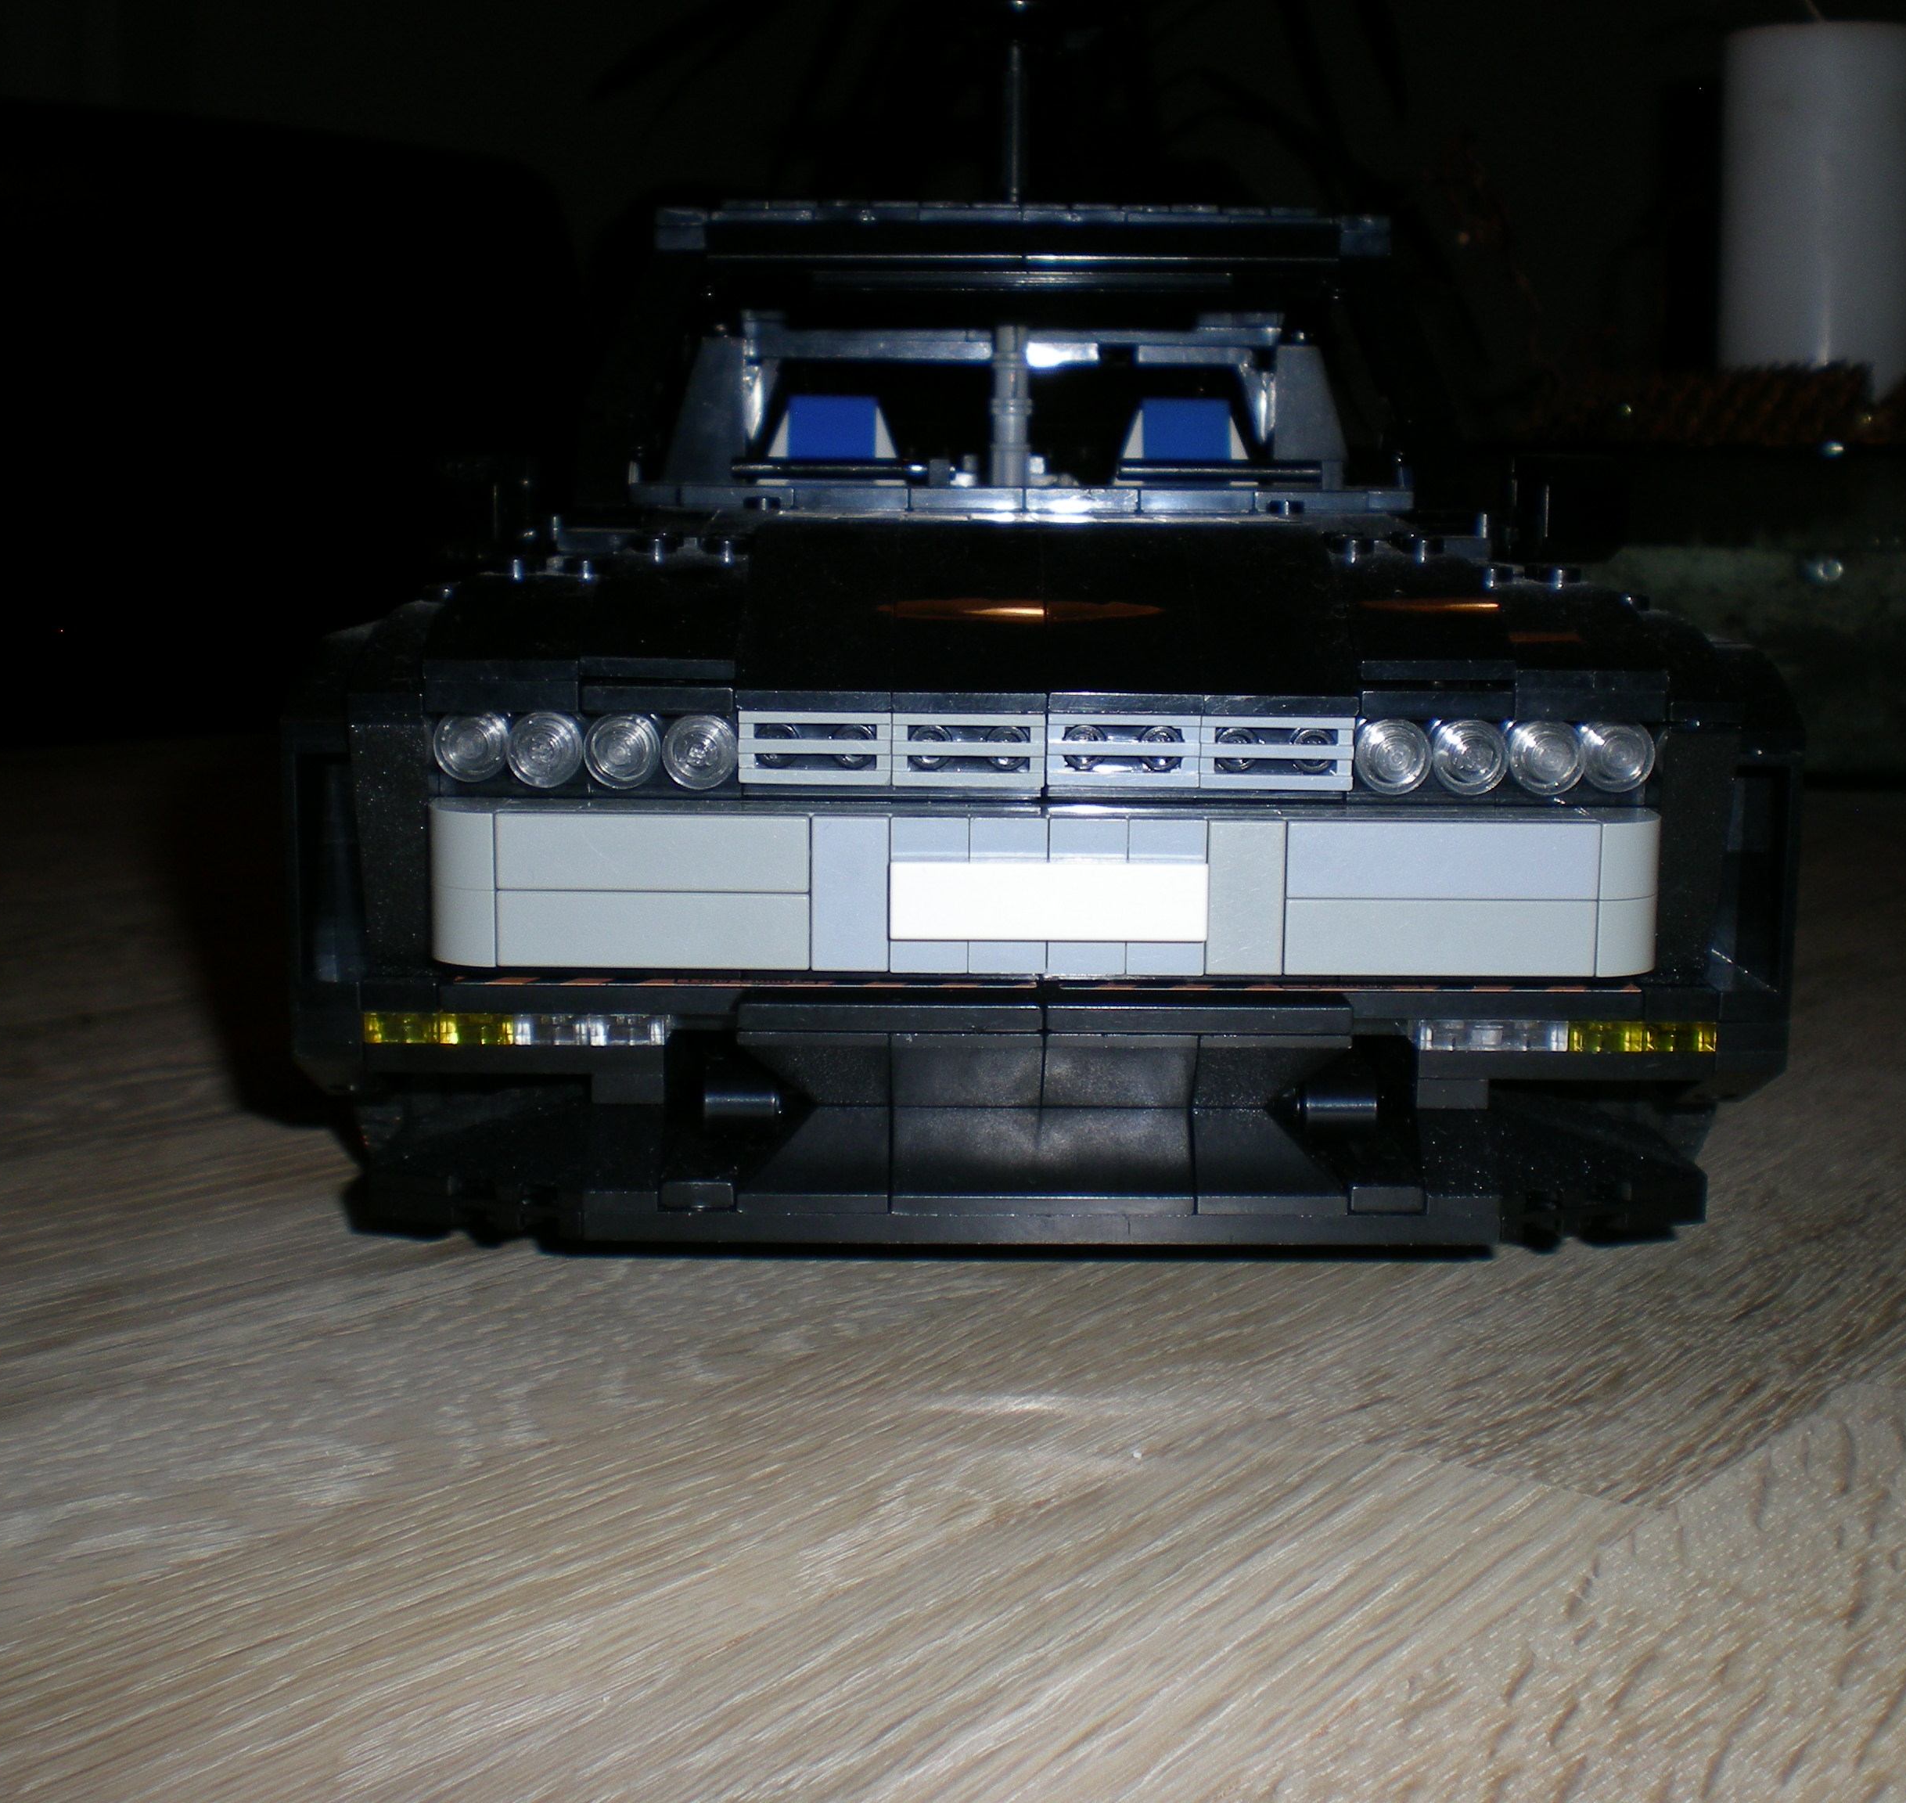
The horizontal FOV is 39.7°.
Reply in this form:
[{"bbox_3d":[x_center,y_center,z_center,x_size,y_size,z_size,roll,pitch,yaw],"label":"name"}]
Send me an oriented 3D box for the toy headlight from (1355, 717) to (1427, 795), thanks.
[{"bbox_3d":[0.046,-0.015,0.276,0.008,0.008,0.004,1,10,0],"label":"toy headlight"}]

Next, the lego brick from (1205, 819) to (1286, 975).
[{"bbox_3d":[0.030,-0.001,0.269,0.008,0.016,0.003,1,10,0],"label":"lego brick"}]

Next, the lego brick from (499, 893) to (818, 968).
[{"bbox_3d":[-0.030,0.003,0.270,0.032,0.008,0.003,1,10,0],"label":"lego brick"}]

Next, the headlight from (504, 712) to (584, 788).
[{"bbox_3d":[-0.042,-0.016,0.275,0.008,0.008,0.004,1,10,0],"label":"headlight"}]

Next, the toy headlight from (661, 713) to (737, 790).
[{"bbox_3d":[-0.026,-0.016,0.275,0.008,0.008,0.005,1,9,0],"label":"toy headlight"}]

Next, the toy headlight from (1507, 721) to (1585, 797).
[{"bbox_3d":[0.062,-0.015,0.276,0.008,0.008,0.005,1,9,0],"label":"toy headlight"}]

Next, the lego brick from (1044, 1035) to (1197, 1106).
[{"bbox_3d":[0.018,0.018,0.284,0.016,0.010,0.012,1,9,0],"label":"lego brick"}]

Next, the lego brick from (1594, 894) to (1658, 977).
[{"bbox_3d":[0.070,0.003,0.273,0.008,0.008,0.009,1,9,0],"label":"lego brick"}]

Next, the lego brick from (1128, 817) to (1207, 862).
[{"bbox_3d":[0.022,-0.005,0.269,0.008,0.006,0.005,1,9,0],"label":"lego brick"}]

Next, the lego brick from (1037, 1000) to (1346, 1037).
[{"bbox_3d":[0.026,0.012,0.282,0.032,0.003,0.009,1,9,0],"label":"lego brick"}]

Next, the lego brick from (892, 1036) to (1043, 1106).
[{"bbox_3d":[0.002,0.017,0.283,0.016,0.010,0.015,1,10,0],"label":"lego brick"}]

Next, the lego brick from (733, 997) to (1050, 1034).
[{"bbox_3d":[-0.006,0.011,0.281,0.032,0.003,0.009,1,9,0],"label":"lego brick"}]

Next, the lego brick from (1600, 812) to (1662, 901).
[{"bbox_3d":[0.070,-0.005,0.272,0.008,0.008,0.009,1,9,0],"label":"lego brick"}]

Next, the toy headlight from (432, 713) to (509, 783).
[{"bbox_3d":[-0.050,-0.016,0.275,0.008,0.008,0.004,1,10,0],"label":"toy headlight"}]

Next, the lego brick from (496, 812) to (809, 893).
[{"bbox_3d":[-0.030,-0.005,0.269,0.032,0.008,0.003,1,10,0],"label":"lego brick"}]

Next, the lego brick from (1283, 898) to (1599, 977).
[{"bbox_3d":[0.050,0.004,0.270,0.032,0.008,0.003,1,10,0],"label":"lego brick"}]

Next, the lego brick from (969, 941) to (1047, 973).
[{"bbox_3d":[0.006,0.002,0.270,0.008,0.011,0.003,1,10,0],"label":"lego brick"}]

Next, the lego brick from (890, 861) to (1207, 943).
[{"bbox_3d":[0.010,0.000,0.266,0.032,0.008,0.003,1,10,0],"label":"lego brick"}]

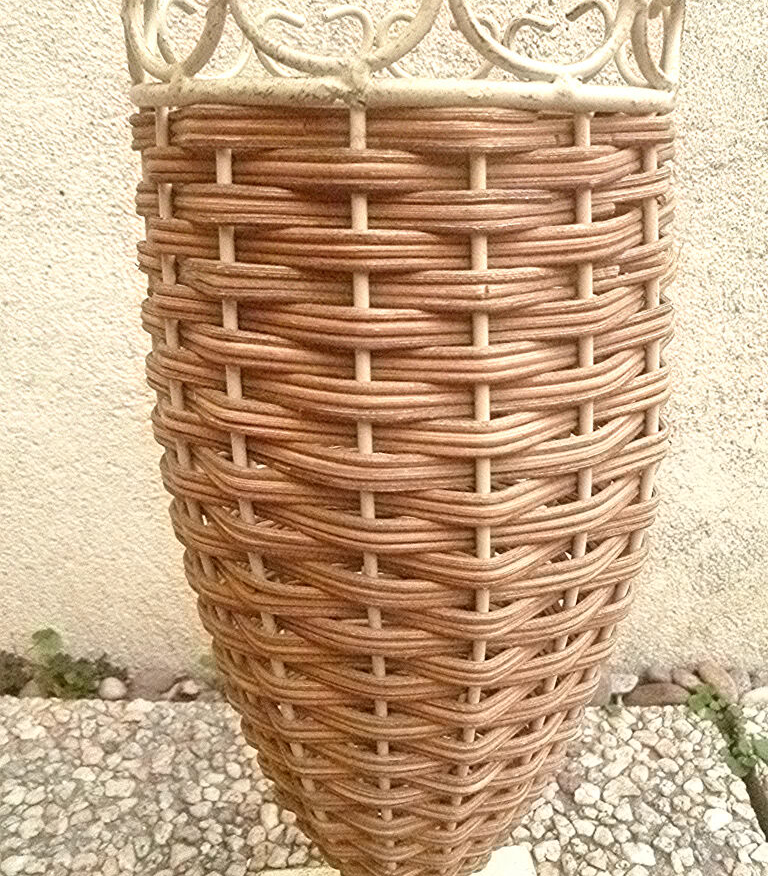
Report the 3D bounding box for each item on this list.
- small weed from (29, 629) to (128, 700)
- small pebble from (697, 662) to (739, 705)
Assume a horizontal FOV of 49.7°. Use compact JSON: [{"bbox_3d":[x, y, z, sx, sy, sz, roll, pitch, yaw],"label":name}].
[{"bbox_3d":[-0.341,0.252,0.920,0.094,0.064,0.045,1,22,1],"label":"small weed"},{"bbox_3d":[0.372,0.273,0.923,0.030,0.034,0.062,-18,28,-39],"label":"small pebble"}]

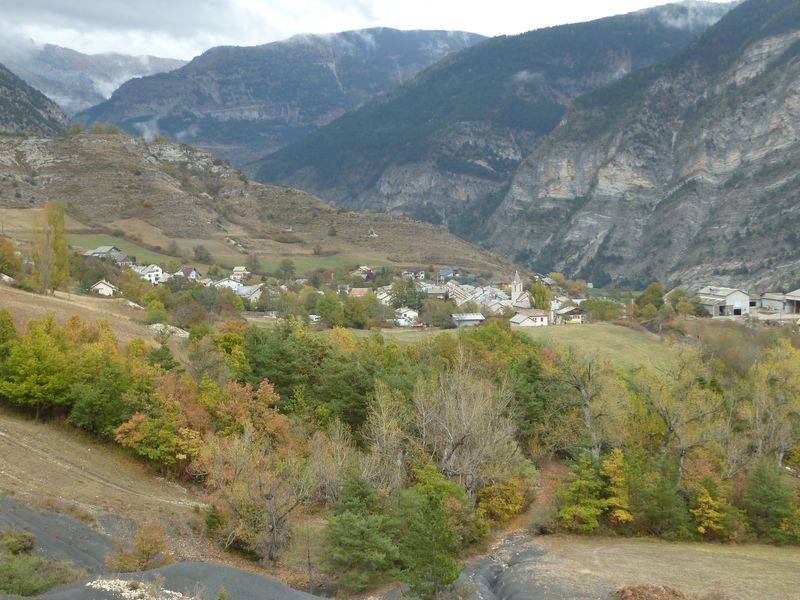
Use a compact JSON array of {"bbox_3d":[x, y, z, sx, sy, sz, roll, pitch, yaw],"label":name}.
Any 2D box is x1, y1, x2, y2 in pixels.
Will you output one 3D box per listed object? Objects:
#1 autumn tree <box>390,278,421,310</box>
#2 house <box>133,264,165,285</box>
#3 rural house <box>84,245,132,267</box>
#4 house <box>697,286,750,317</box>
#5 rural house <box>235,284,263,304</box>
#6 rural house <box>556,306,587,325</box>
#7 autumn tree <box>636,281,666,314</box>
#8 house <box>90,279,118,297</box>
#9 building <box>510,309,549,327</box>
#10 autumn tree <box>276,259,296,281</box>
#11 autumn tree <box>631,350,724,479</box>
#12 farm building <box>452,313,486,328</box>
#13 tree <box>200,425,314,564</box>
[{"bbox_3d":[2.726,-3.222,630.000,14.500,17.000,14.000,0,4,0],"label":"autumn tree"},{"bbox_3d":[-136.523,-13.571,690.000,14.000,11.000,11.000,-1,4,-14],"label":"house"},{"bbox_3d":[-165.117,-25.207,720.000,22.000,11.500,15.000,-1,4,-20],"label":"rural house"},{"bbox_3d":[139.977,0.865,550.000,14.000,11.800,21.000,-1,4,-19],"label":"house"},{"bbox_3d":[-62.960,-2.400,530.000,9.000,8.200,9.000,-2,3,-38],"label":"rural house"},{"bbox_3d":[77.128,7.012,575.000,10.500,7.400,10.000,-2,4,-22],"label":"rural house"},{"bbox_3d":[105.990,-0.850,540.000,12.300,13.000,12.000,0,3,0],"label":"autumn tree"},{"bbox_3d":[-111.588,-4.343,480.000,9.500,6.000,9.000,0,4,-2],"label":"house"},{"bbox_3d":[56.833,7.930,560.000,14.000,7.400,12.000,-1,4,-12],"label":"building"},{"bbox_3d":[-61.610,-16.560,690.000,10.800,12.000,10.500,0,3,0],"label":"autumn tree"},{"bbox_3d":[30.560,13.000,140.000,10.000,14.600,9.500,0,3,0],"label":"autumn tree"},{"bbox_3d":[26.210,7.900,490.000,12.000,5.500,7.000,-1,3,-22],"label":"farm building"},{"bbox_3d":[-12.644,16.962,112.000,9.600,12.200,9.200,0,4,0],"label":"tree"}]

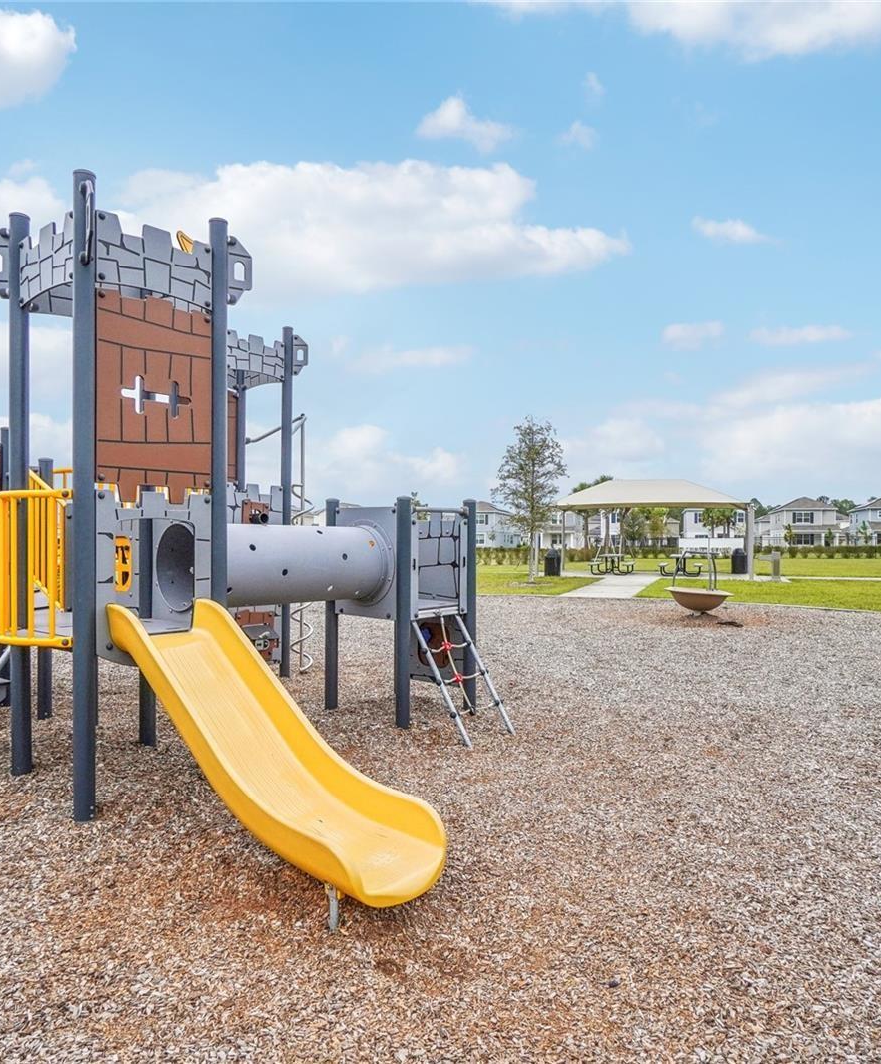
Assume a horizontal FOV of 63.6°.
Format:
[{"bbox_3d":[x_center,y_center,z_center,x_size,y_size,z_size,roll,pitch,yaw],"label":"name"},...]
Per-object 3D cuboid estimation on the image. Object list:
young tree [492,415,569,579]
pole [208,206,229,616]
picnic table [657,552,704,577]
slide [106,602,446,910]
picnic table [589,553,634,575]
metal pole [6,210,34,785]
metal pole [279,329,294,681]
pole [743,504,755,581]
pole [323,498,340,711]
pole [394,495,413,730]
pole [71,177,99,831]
[{"bbox_3d":[2.800,-0.985,22.000,2.300,5.140,2.300,0,0,0],"label":"young tree"},{"bbox_3d":[-1.389,-0.225,4.450,0.108,3.490,0.108,0,-1,38],"label":"pole"},{"bbox_3d":[8.930,1.210,26.300,1.600,0.760,1.830,0,0,22],"label":"picnic table"},{"bbox_3d":[-0.851,0.885,3.388,1.980,1.000,0.550,0,0,38],"label":"slide"},{"bbox_3d":[6.460,1.215,26.800,1.600,0.760,1.830,0,0,19],"label":"picnic table"},{"bbox_3d":[-2.537,-0.237,4.290,0.105,3.385,0.105,0,0,0],"label":"metal pole"},{"bbox_3d":[-1.651,-0.321,7.620,0.108,3.740,0.108,0,-1,38],"label":"metal pole"},{"bbox_3d":[10.410,0.340,23.800,0.200,2.520,0.200,0,0,0],"label":"pole"},{"bbox_3d":[-0.905,0.604,5.930,0.108,1.750,0.108,0,-1,38],"label":"pole"},{"bbox_3d":[-0.283,0.600,5.340,0.105,1.726,0.105,0,0,0],"label":"pole"},{"bbox_3d":[-1.937,-0.200,3.870,0.108,3.540,0.108,0,-1,38],"label":"pole"}]

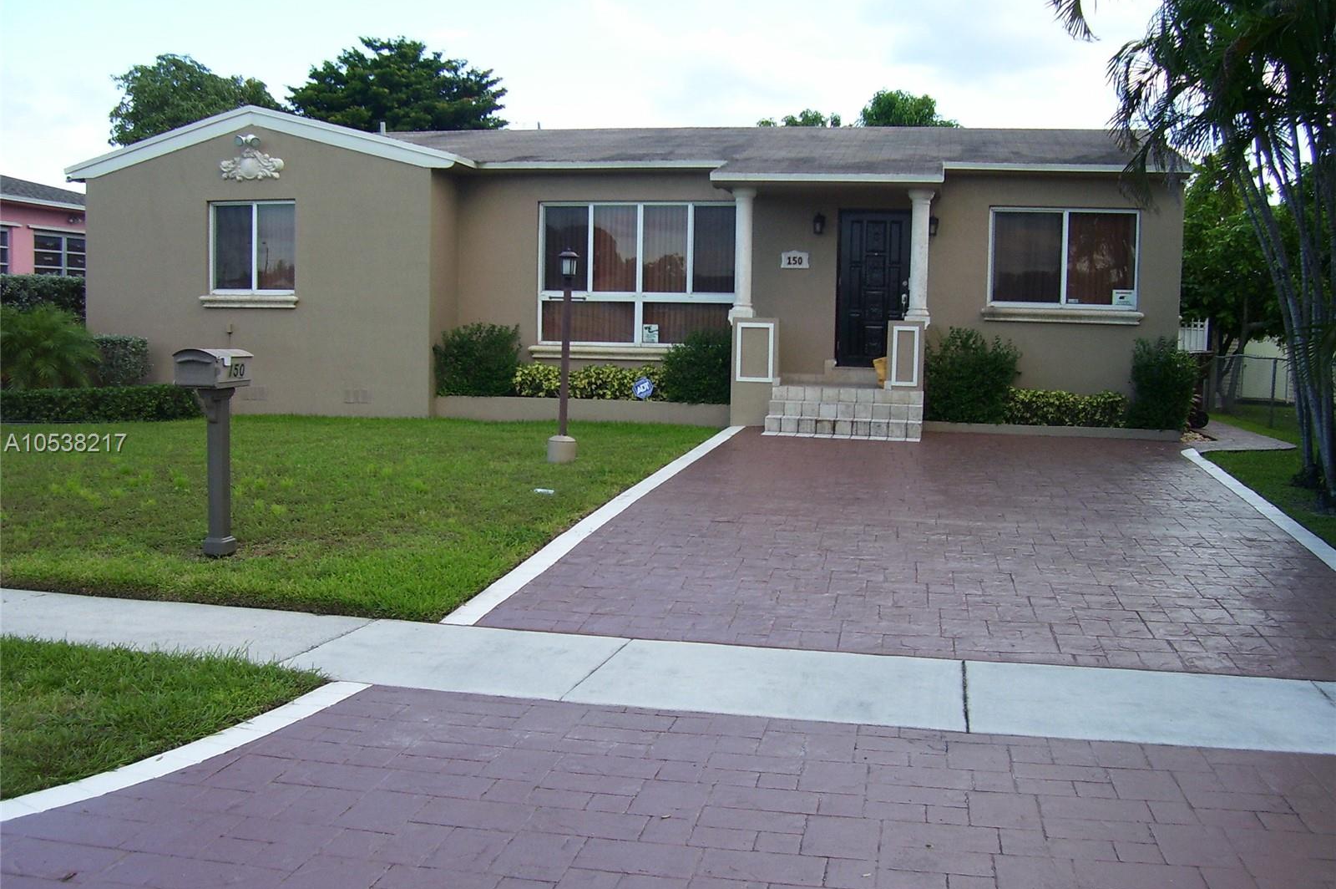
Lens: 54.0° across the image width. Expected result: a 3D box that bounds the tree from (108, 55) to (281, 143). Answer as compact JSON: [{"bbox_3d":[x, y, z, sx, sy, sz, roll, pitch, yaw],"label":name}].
[{"bbox_3d":[-11.010,-5.797,31.903,5.600,7.100,5.600,2,7,11],"label":"tree"}]

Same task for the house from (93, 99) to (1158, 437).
[{"bbox_3d":[-0.316,-2.837,20.697,15.100,4.250,8.800,2,7,11],"label":"house"}]

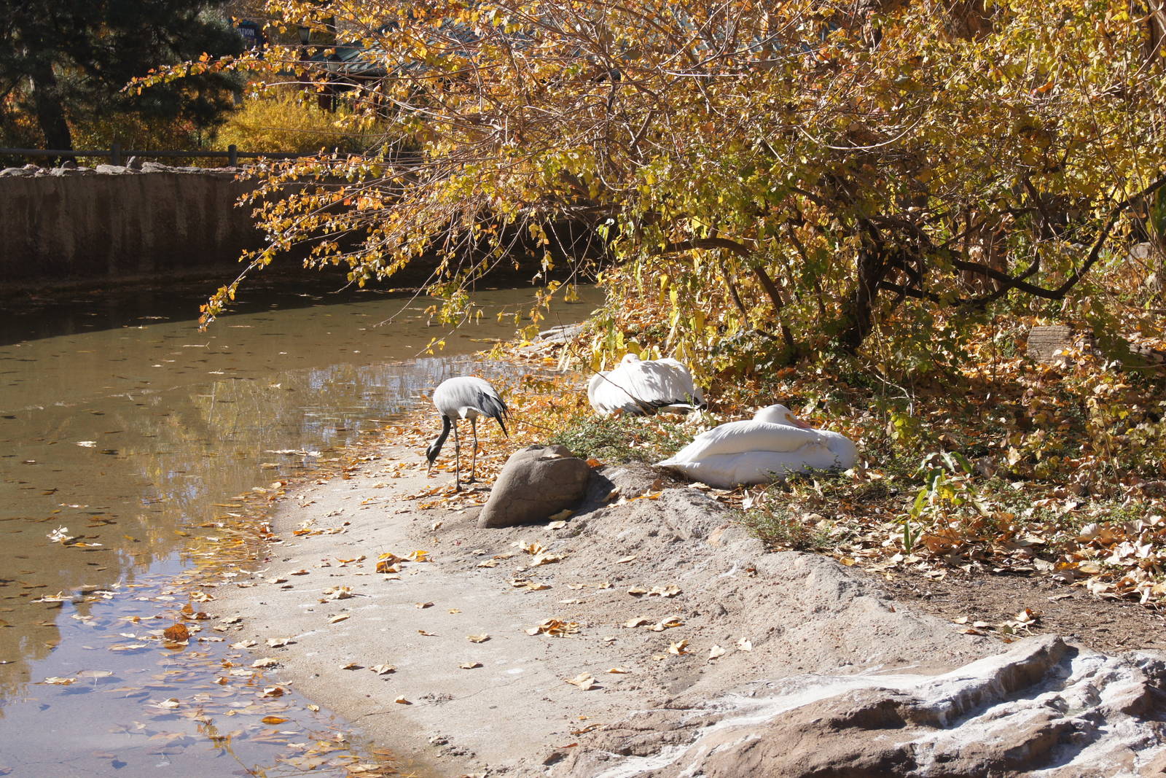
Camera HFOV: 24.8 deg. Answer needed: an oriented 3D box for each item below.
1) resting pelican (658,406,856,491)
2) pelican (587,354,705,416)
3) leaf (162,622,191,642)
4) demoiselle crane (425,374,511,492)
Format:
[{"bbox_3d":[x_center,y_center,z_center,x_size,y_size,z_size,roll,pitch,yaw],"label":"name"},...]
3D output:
[{"bbox_3d":[0.735,0.229,11.250,0.860,0.330,0.370,-2,6,-14],"label":"resting pelican"},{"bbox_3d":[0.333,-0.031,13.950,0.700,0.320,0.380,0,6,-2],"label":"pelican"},{"bbox_3d":[-1.378,0.824,9.000,0.060,0.055,0.090,0,6,0],"label":"leaf"},{"bbox_3d":[-0.525,0.193,12.100,0.470,0.500,0.210,4,7,33],"label":"demoiselle crane"}]

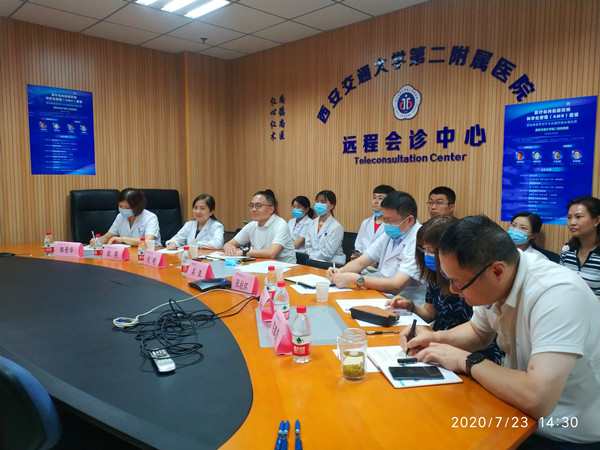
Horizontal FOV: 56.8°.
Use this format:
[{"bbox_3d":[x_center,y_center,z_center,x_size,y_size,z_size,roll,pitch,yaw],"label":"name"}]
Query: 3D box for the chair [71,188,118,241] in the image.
[{"bbox_3d":[-1.800,0.300,5.020,0.620,1.200,0.660,-2,5,-25],"label":"chair"}]

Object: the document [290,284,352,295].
[{"bbox_3d":[0.121,0.357,3.130,0.296,0.004,0.235,-1,5,-16],"label":"document"}]

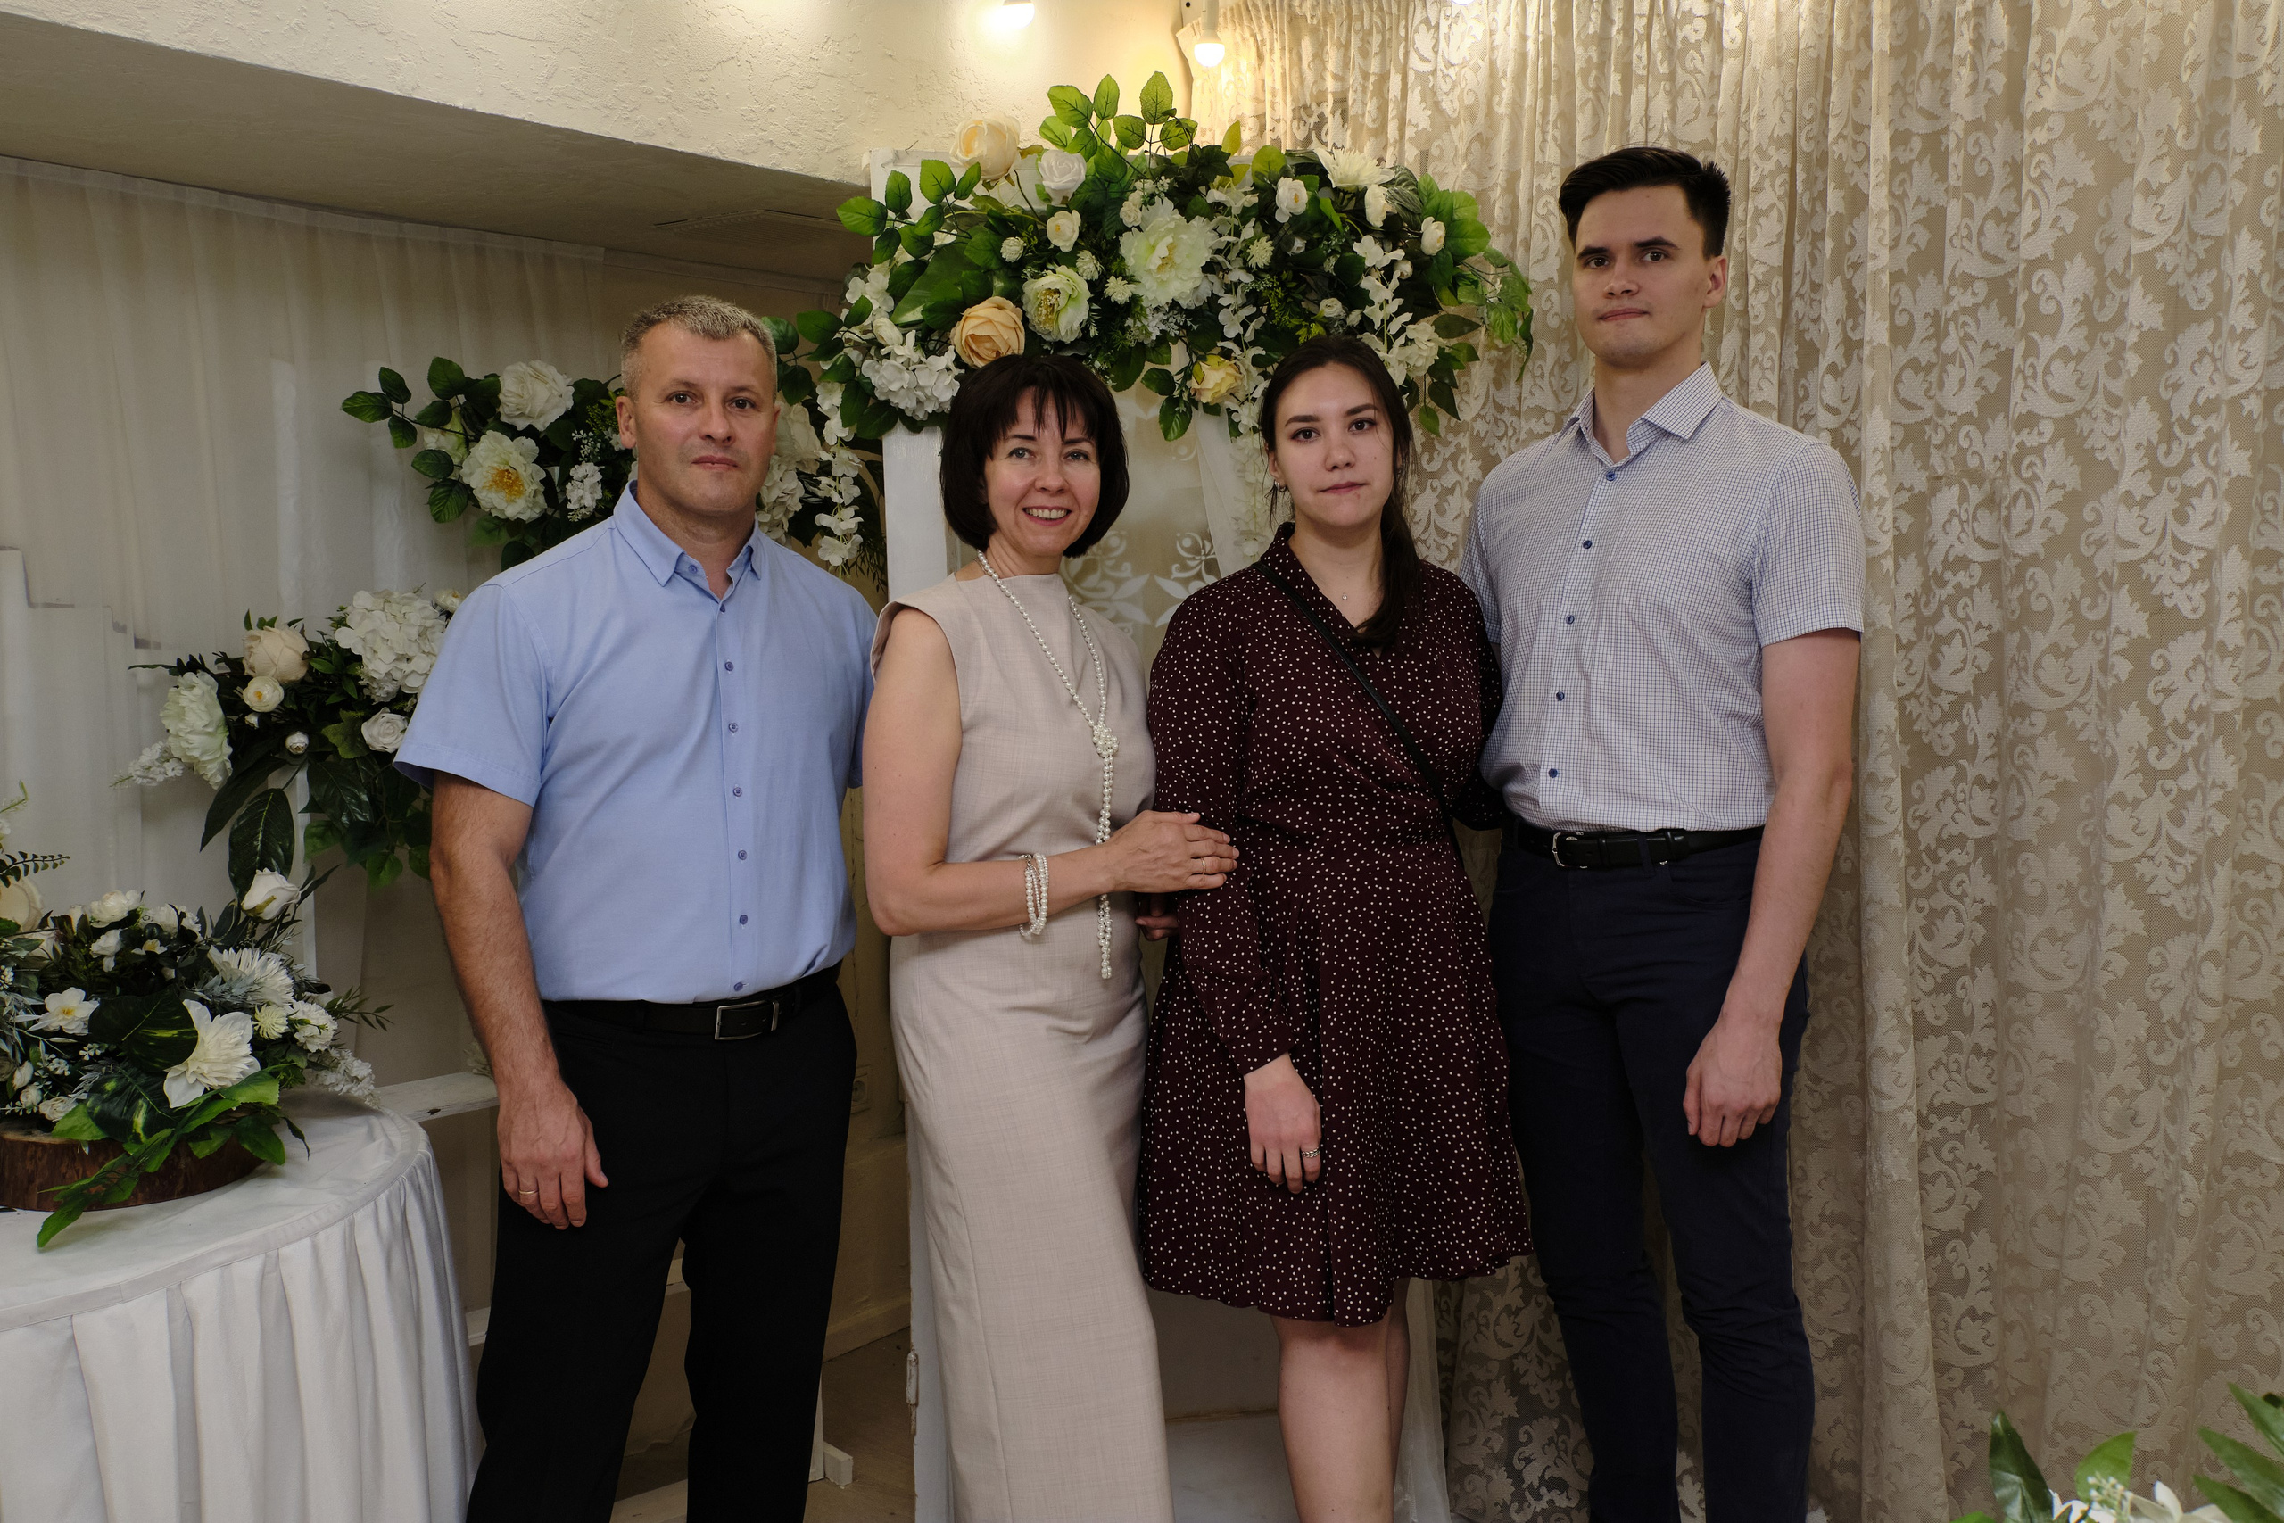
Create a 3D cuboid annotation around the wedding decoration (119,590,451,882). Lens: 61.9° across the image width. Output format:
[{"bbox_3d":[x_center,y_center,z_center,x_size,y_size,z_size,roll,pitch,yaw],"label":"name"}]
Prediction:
[{"bbox_3d":[-1.047,-0.026,2.400,0.460,0.370,0.330,-3,5,-18],"label":"wedding decoration"}]

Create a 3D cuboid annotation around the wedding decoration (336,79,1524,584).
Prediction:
[{"bbox_3d":[-0.275,-0.577,2.560,1.550,0.650,0.450,-2,5,-6],"label":"wedding decoration"}]

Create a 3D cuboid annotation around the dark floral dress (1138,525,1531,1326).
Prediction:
[{"bbox_3d":[0.217,0.174,2.150,0.430,0.885,0.310,-2,5,-11],"label":"dark floral dress"}]

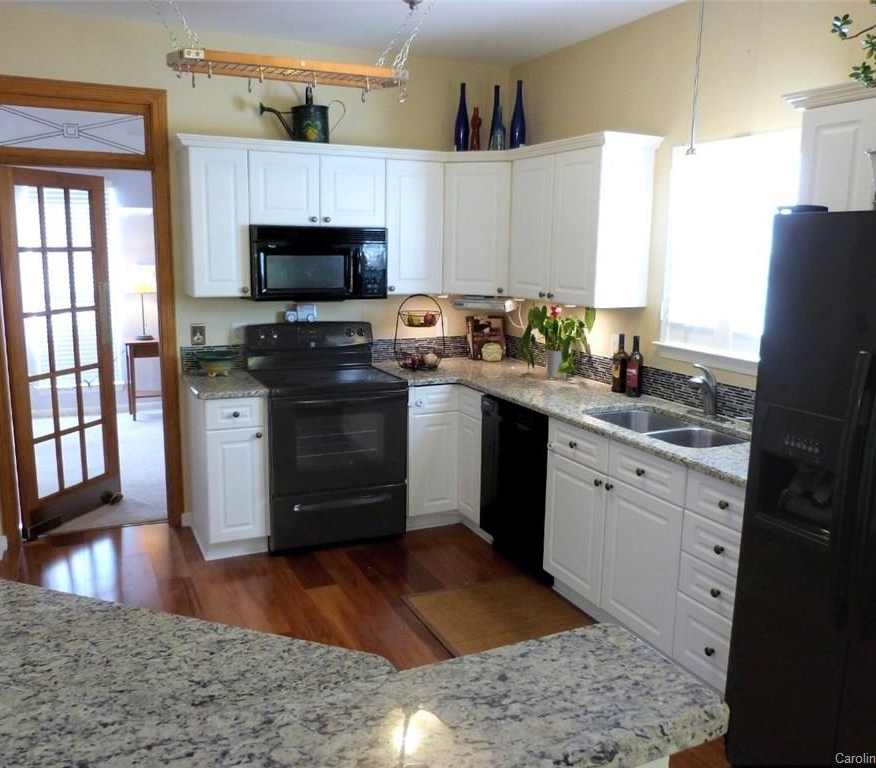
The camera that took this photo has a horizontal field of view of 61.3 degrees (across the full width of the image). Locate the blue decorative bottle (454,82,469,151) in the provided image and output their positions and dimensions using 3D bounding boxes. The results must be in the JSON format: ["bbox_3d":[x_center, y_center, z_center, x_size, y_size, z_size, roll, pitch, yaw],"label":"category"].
[{"bbox_3d":[0.140,-1.548,4.350,0.084,0.417,0.084,1,9,0],"label":"blue decorative bottle"}]

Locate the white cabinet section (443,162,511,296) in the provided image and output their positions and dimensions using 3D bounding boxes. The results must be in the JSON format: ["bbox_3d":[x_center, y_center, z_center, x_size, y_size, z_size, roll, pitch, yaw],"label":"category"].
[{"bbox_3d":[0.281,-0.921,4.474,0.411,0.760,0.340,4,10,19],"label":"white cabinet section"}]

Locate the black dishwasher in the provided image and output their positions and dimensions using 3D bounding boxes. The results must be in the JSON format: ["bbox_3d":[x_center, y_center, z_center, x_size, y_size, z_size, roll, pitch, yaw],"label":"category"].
[{"bbox_3d":[0.645,0.497,3.884,0.614,0.848,0.615,-4,11,-25],"label":"black dishwasher"}]

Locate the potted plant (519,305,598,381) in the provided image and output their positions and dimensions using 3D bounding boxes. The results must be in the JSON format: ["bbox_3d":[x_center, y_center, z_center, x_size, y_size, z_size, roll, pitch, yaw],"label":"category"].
[{"bbox_3d":[0.672,-0.231,4.161,0.337,0.439,0.368,-3,10,-25],"label":"potted plant"}]

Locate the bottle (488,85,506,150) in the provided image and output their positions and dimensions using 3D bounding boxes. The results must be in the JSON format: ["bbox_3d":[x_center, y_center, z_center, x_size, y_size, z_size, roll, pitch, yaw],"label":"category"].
[{"bbox_3d":[0.355,-1.565,4.415,0.097,0.411,0.097,1,9,0],"label":"bottle"}]

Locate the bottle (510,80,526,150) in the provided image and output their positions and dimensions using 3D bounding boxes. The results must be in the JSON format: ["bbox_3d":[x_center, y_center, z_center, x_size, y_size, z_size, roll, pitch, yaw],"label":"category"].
[{"bbox_3d":[0.481,-1.590,4.425,0.087,0.428,0.087,1,9,0],"label":"bottle"}]

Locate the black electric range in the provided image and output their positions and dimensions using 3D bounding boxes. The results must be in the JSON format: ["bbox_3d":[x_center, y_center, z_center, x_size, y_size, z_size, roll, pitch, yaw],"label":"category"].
[{"bbox_3d":[-0.637,0.267,4.232,0.761,1.185,0.670,-4,11,-25],"label":"black electric range"}]

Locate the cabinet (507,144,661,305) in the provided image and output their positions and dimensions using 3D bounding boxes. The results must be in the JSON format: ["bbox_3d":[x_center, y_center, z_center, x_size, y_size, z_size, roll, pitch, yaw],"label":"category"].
[{"bbox_3d":[0.733,-0.835,3.941,0.320,0.797,0.817,-3,10,-25],"label":"cabinet"}]

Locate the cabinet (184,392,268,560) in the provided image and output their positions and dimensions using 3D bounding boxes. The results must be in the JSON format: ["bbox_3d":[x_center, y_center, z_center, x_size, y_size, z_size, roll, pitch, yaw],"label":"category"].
[{"bbox_3d":[-1.164,0.450,4.084,0.324,0.869,0.613,-3,10,-25],"label":"cabinet"}]

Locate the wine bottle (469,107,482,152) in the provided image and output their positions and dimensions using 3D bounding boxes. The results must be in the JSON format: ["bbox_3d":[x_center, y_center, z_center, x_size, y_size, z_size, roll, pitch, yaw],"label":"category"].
[{"bbox_3d":[0.226,-1.500,4.399,0.072,0.275,0.072,-3,10,-25],"label":"wine bottle"}]

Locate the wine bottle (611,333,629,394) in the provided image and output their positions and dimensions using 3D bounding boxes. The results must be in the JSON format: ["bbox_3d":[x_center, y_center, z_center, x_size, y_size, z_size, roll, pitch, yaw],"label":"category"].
[{"bbox_3d":[0.937,-0.103,3.837,0.079,0.307,0.079,-3,10,-25],"label":"wine bottle"}]

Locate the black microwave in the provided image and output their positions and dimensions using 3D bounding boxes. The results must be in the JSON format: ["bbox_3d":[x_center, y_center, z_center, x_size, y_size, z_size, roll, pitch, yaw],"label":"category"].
[{"bbox_3d":[-0.701,-0.685,4.224,0.764,0.393,0.404,-3,10,-25],"label":"black microwave"}]

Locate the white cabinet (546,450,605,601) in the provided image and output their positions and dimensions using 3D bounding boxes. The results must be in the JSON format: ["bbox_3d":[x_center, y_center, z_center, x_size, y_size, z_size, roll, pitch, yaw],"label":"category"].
[{"bbox_3d":[0.878,0.616,3.422,0.614,0.585,0.443,-4,11,-25],"label":"white cabinet"}]

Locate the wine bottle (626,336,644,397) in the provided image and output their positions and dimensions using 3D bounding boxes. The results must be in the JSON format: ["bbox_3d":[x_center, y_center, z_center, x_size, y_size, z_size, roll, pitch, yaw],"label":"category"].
[{"bbox_3d":[0.995,-0.089,3.734,0.076,0.297,0.076,-4,11,-25],"label":"wine bottle"}]

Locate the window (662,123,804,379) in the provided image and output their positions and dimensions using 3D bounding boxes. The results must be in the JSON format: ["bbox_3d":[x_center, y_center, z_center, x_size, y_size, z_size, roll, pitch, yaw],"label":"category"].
[{"bbox_3d":[1.260,-0.556,3.198,0.092,0.981,0.848,-3,10,-25],"label":"window"}]

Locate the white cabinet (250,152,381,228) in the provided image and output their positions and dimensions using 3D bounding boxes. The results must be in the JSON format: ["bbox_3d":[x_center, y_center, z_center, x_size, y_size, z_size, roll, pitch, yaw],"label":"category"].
[{"bbox_3d":[-0.710,-1.074,4.173,0.765,0.377,0.329,-4,11,-25],"label":"white cabinet"}]

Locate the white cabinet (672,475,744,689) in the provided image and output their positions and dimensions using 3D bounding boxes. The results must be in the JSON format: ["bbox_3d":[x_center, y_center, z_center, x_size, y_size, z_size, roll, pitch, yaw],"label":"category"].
[{"bbox_3d":[1.240,0.677,2.650,0.614,0.765,0.378,-4,11,-25],"label":"white cabinet"}]

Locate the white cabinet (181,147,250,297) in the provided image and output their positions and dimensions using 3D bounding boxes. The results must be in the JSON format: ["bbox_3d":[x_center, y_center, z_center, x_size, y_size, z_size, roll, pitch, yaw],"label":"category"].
[{"bbox_3d":[-1.192,-0.858,3.982,0.294,0.754,0.329,-4,11,-25],"label":"white cabinet"}]

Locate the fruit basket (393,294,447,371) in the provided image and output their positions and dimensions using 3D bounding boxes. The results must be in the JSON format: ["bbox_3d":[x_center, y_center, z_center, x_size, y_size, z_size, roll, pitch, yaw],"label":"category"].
[{"bbox_3d":[-0.108,-0.318,4.497,0.305,0.450,0.290,1,10,-1],"label":"fruit basket"}]

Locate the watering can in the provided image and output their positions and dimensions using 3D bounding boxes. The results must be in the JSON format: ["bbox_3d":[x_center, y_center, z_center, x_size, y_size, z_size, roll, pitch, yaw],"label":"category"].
[{"bbox_3d":[-0.743,-1.465,4.082,0.483,0.347,0.210,-4,11,-25],"label":"watering can"}]

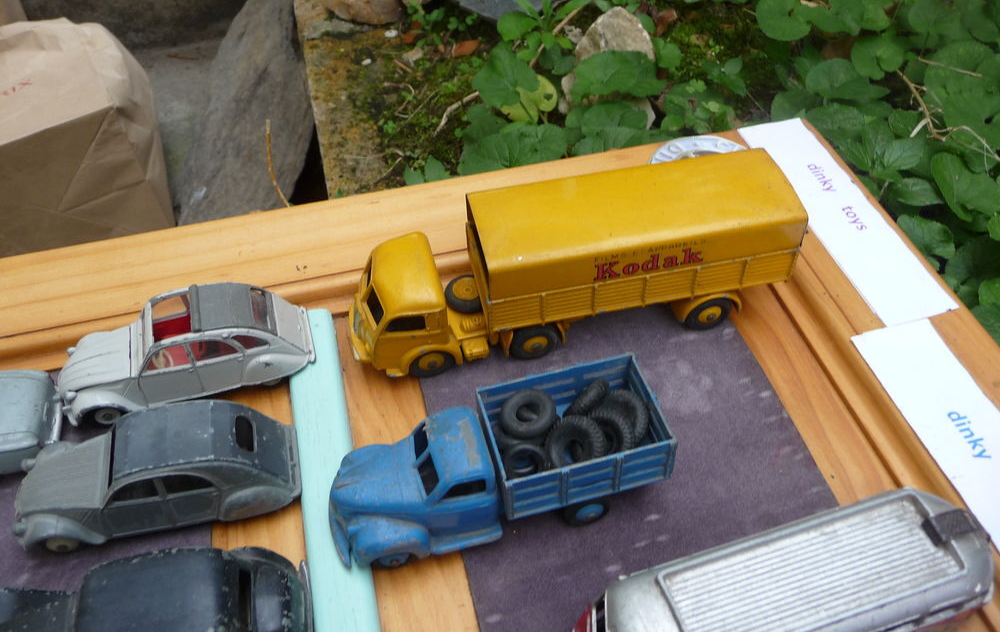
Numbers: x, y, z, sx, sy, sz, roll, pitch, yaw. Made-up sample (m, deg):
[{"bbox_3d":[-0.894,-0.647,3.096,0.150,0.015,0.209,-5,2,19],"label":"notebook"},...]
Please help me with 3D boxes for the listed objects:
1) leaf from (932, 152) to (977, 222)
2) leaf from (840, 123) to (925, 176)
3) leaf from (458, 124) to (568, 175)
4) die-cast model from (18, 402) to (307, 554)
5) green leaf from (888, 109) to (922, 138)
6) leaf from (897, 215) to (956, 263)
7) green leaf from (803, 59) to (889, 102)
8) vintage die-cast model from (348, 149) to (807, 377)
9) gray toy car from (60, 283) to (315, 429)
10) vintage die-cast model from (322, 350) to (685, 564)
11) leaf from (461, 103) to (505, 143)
[{"bbox_3d":[0.249,-0.071,0.442,0.020,0.007,0.042,-16,67,9],"label":"leaf"},{"bbox_3d":[0.235,-0.102,0.497,0.055,0.022,0.046,-22,55,-12],"label":"leaf"},{"bbox_3d":[0.009,-0.109,0.544,0.075,0.021,0.039,-3,46,1],"label":"leaf"},{"bbox_3d":[-0.109,0.049,0.257,0.088,0.037,0.034,-8,50,-5],"label":"die-cast model"},{"bbox_3d":[0.262,-0.124,0.522,0.023,0.012,0.021,-34,63,-8],"label":"green leaf"},{"bbox_3d":[0.231,-0.041,0.438,0.034,0.012,0.029,-33,60,-12],"label":"leaf"},{"bbox_3d":[0.233,-0.159,0.545,0.055,0.012,0.043,21,58,18],"label":"green leaf"},{"bbox_3d":[0.024,-0.018,0.300,0.166,0.054,0.040,-10,50,-7],"label":"vintage die-cast model"},{"bbox_3d":[-0.114,0.012,0.287,0.088,0.036,0.034,-14,50,-11],"label":"gray toy car"},{"bbox_3d":[-0.001,0.049,0.259,0.106,0.043,0.038,-13,45,-8],"label":"vintage die-cast model"},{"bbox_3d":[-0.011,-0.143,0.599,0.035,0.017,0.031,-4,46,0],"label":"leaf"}]

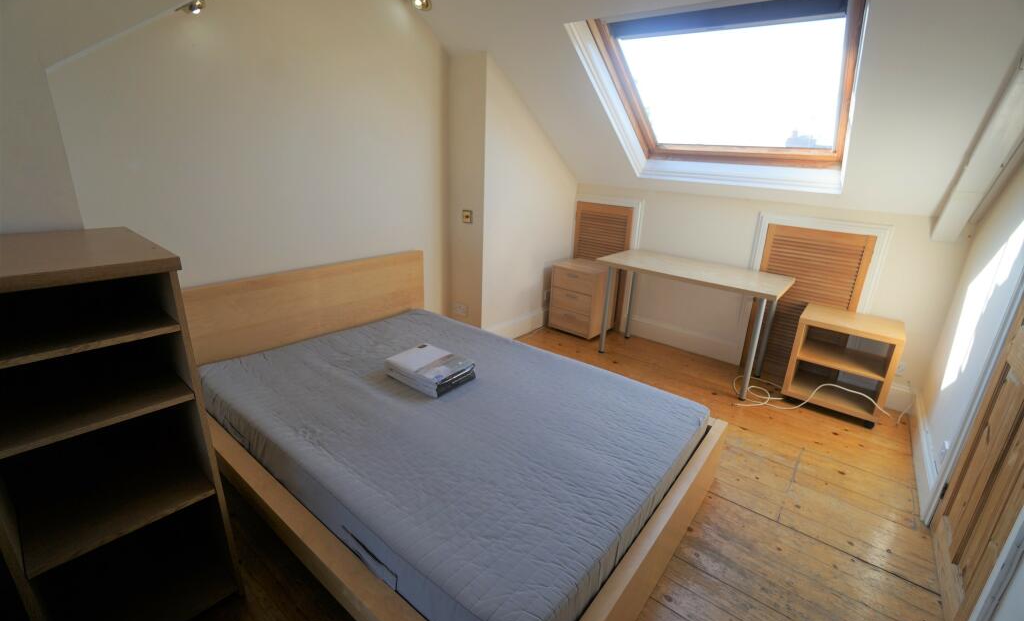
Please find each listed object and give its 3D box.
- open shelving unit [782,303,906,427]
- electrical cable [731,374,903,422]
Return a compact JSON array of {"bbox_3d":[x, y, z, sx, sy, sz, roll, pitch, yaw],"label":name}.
[{"bbox_3d":[2.063,0.335,2.691,0.485,0.595,0.383,17,24,37],"label":"open shelving unit"},{"bbox_3d":[1.870,0.552,2.693,0.874,0.171,0.513,17,24,38],"label":"electrical cable"}]

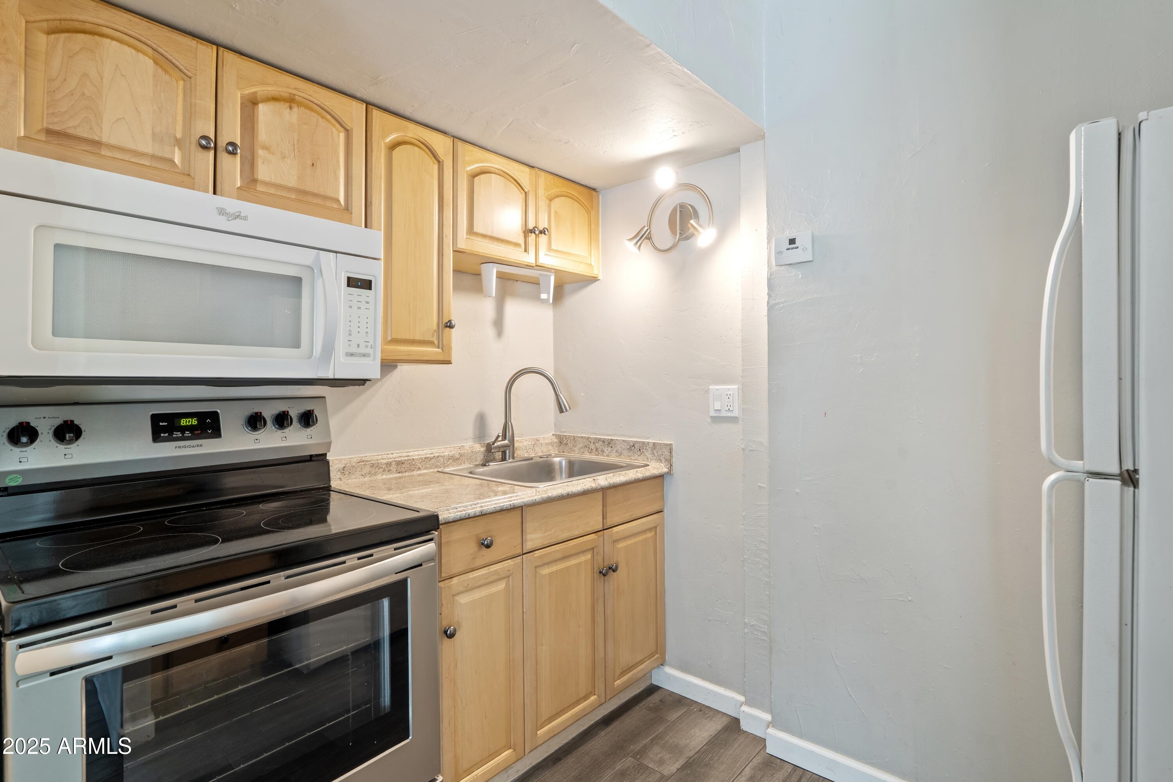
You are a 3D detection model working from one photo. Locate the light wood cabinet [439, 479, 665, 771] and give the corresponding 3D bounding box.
[{"bbox_3d":[-0.268,0.768,2.058,0.633,0.867,1.039,0,1,43],"label":"light wood cabinet"}]

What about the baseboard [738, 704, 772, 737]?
[{"bbox_3d":[0.591,1.154,1.927,0.112,0.083,0.014,0,1,43],"label":"baseboard"}]

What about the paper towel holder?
[{"bbox_3d":[-0.268,-0.422,2.208,0.072,0.127,0.310,0,1,43],"label":"paper towel holder"}]

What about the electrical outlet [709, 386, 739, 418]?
[{"bbox_3d":[0.504,0.040,2.040,0.115,0.113,0.010,0,1,43],"label":"electrical outlet"}]

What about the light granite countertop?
[{"bbox_3d":[-0.264,0.278,2.047,0.654,0.124,1.044,0,1,43],"label":"light granite countertop"}]

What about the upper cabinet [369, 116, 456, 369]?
[{"bbox_3d":[-0.662,-0.472,1.866,0.310,0.769,0.300,0,1,43],"label":"upper cabinet"}]

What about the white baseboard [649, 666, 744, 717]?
[{"bbox_3d":[0.423,1.152,2.134,0.402,0.086,0.013,0,1,43],"label":"white baseboard"}]

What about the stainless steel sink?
[{"bbox_3d":[-0.155,0.389,2.203,0.563,0.171,0.617,0,1,43],"label":"stainless steel sink"}]

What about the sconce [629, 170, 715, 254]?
[{"bbox_3d":[0.314,-0.688,2.108,0.387,0.293,0.146,0,1,43],"label":"sconce"}]

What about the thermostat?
[{"bbox_3d":[0.650,-0.448,1.749,0.122,0.090,0.027,0,1,43],"label":"thermostat"}]

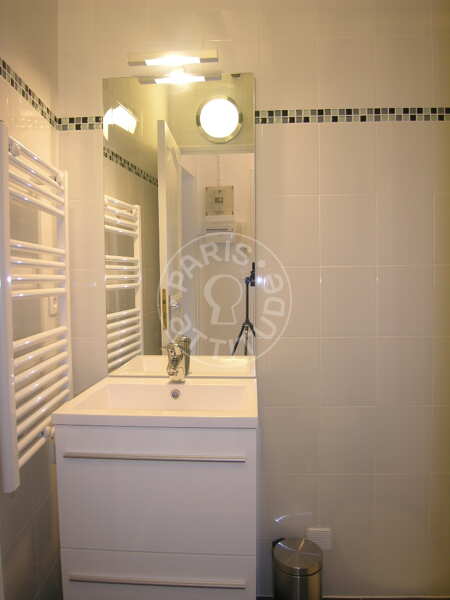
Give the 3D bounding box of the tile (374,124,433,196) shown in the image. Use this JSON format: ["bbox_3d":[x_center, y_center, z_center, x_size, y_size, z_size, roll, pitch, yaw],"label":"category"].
[{"bbox_3d":[0.657,-0.515,1.520,0.208,0.259,0.010,-1,3,2],"label":"tile"}]

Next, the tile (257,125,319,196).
[{"bbox_3d":[0.241,-0.517,1.538,0.208,0.259,0.010,-1,3,2],"label":"tile"}]

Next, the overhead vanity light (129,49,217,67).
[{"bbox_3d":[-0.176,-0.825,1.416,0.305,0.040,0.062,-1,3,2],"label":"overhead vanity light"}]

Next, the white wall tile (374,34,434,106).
[{"bbox_3d":[0.649,-0.826,1.506,0.208,0.259,0.010,-1,3,2],"label":"white wall tile"}]

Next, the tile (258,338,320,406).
[{"bbox_3d":[0.244,0.265,1.506,0.200,0.250,0.010,0,2,3],"label":"tile"}]

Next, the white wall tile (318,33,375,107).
[{"bbox_3d":[0.428,-0.801,1.455,0.200,0.250,0.010,-1,3,2],"label":"white wall tile"}]

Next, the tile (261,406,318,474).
[{"bbox_3d":[0.252,0.536,1.587,0.208,0.259,0.010,-1,3,2],"label":"tile"}]

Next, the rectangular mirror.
[{"bbox_3d":[-0.165,-0.261,1.492,0.545,1.085,0.015,0,2,3],"label":"rectangular mirror"}]

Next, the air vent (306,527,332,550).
[{"bbox_3d":[0.362,0.916,1.590,0.095,0.089,0.015,-1,3,2],"label":"air vent"}]

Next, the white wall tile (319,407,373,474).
[{"bbox_3d":[0.466,0.532,1.578,0.208,0.259,0.010,-1,3,2],"label":"white wall tile"}]

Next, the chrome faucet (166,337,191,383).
[{"bbox_3d":[-0.170,0.222,1.434,0.052,0.143,0.135,0,2,3],"label":"chrome faucet"}]

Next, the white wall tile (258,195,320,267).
[{"bbox_3d":[0.239,-0.240,1.484,0.200,0.250,0.010,0,2,3],"label":"white wall tile"}]

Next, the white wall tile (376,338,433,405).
[{"bbox_3d":[0.647,0.257,1.496,0.200,0.250,0.010,-1,3,2],"label":"white wall tile"}]

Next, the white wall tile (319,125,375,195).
[{"bbox_3d":[0.434,-0.494,1.469,0.200,0.250,0.010,-1,3,2],"label":"white wall tile"}]

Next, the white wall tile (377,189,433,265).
[{"bbox_3d":[0.637,-0.251,1.473,0.200,0.250,0.010,-1,3,2],"label":"white wall tile"}]

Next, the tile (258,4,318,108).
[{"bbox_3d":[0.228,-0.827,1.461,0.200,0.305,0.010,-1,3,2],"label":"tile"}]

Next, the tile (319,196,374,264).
[{"bbox_3d":[0.439,-0.245,1.480,0.200,0.250,0.010,-1,3,2],"label":"tile"}]

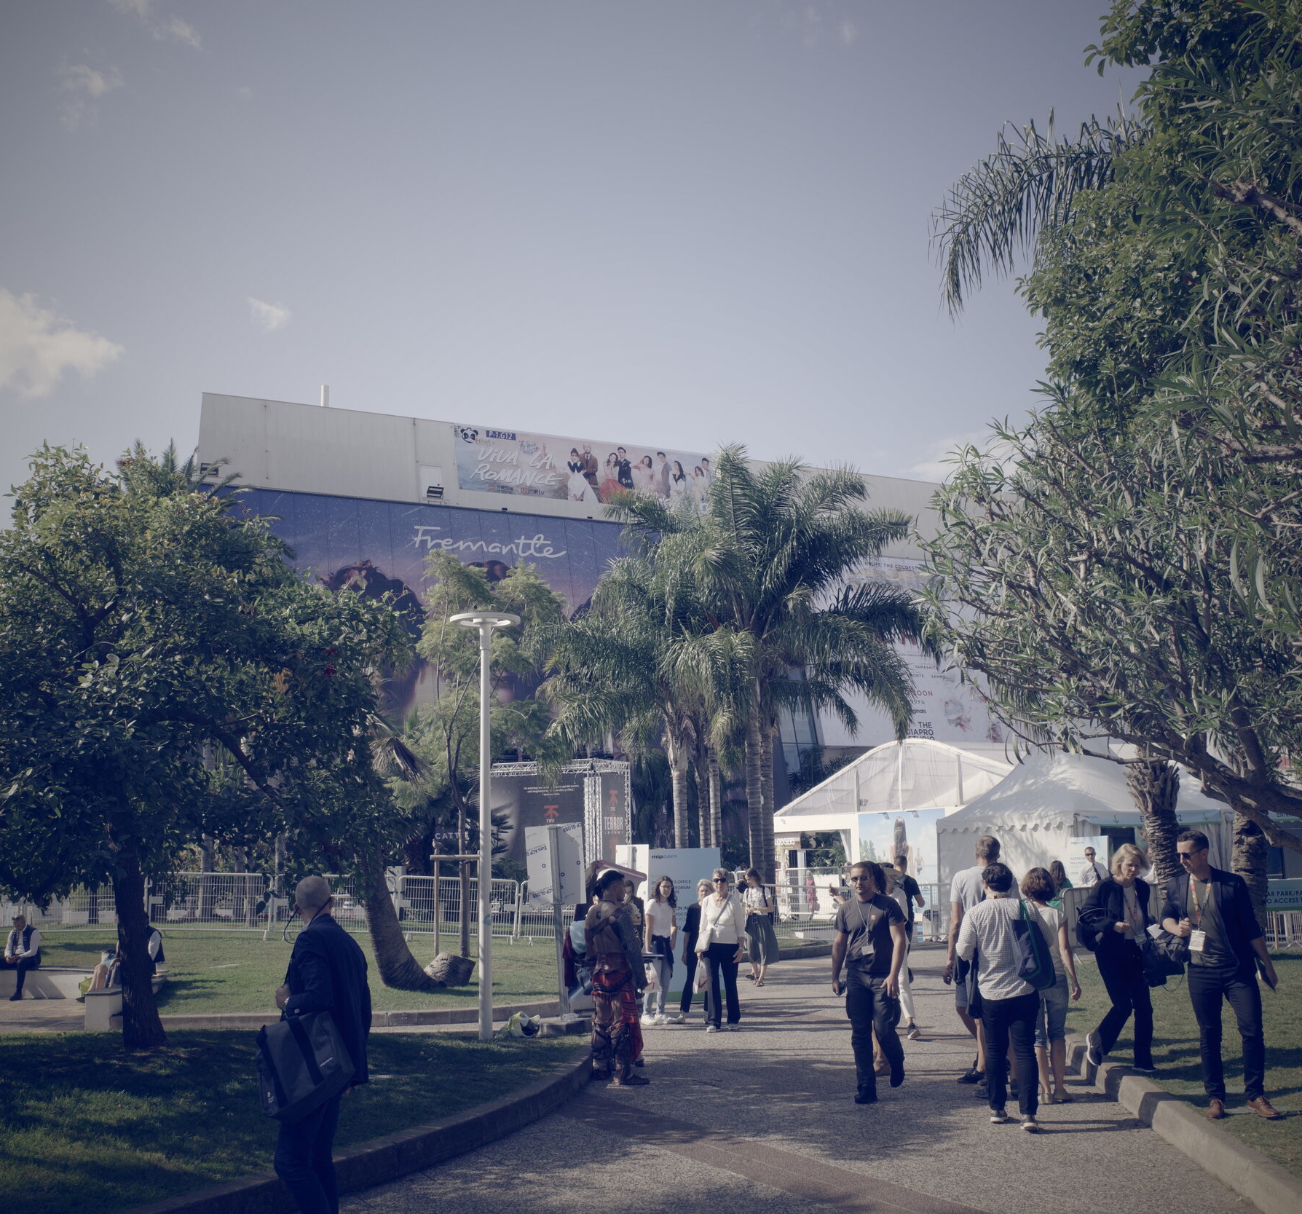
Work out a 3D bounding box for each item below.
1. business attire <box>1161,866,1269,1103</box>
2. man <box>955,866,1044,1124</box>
[{"bbox_3d":[3.597,2.386,8.984,0.620,1.460,0.420,-8,-12,33],"label":"business attire"},{"bbox_3d":[2.287,2.544,9.400,0.530,1.690,0.420,-1,-10,-3],"label":"man"}]

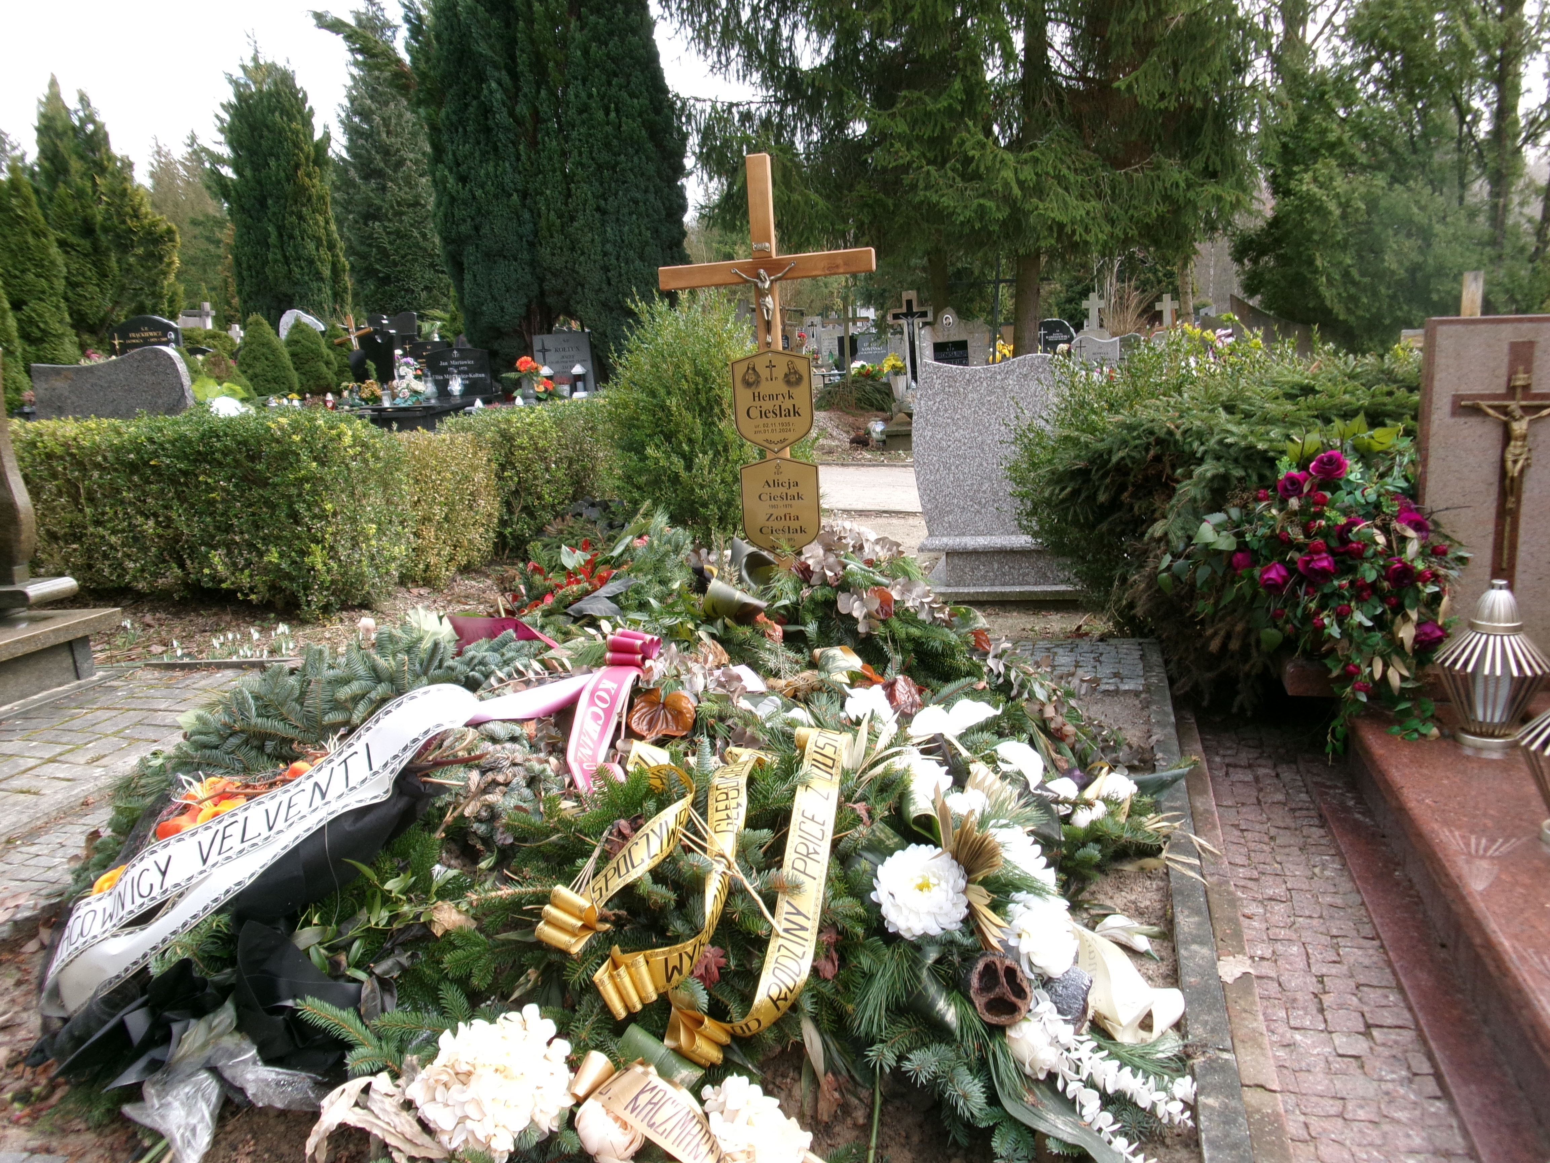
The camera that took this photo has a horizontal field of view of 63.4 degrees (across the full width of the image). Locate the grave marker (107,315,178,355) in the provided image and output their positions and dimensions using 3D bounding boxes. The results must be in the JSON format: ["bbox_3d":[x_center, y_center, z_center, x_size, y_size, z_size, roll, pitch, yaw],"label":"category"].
[{"bbox_3d":[-8.028,-3.021,16.000,0.900,0.780,0.120,-3,12,0],"label":"grave marker"}]

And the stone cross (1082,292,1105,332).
[{"bbox_3d":[6.096,-5.146,24.000,0.440,0.780,0.140,-2,12,5],"label":"stone cross"}]

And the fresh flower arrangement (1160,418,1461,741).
[{"bbox_3d":[1.603,-0.013,3.750,0.760,0.860,0.520,-1,12,8],"label":"fresh flower arrangement"}]

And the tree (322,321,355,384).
[{"bbox_3d":[-5.389,-2.807,15.500,0.480,0.820,0.480,-3,12,0],"label":"tree"}]

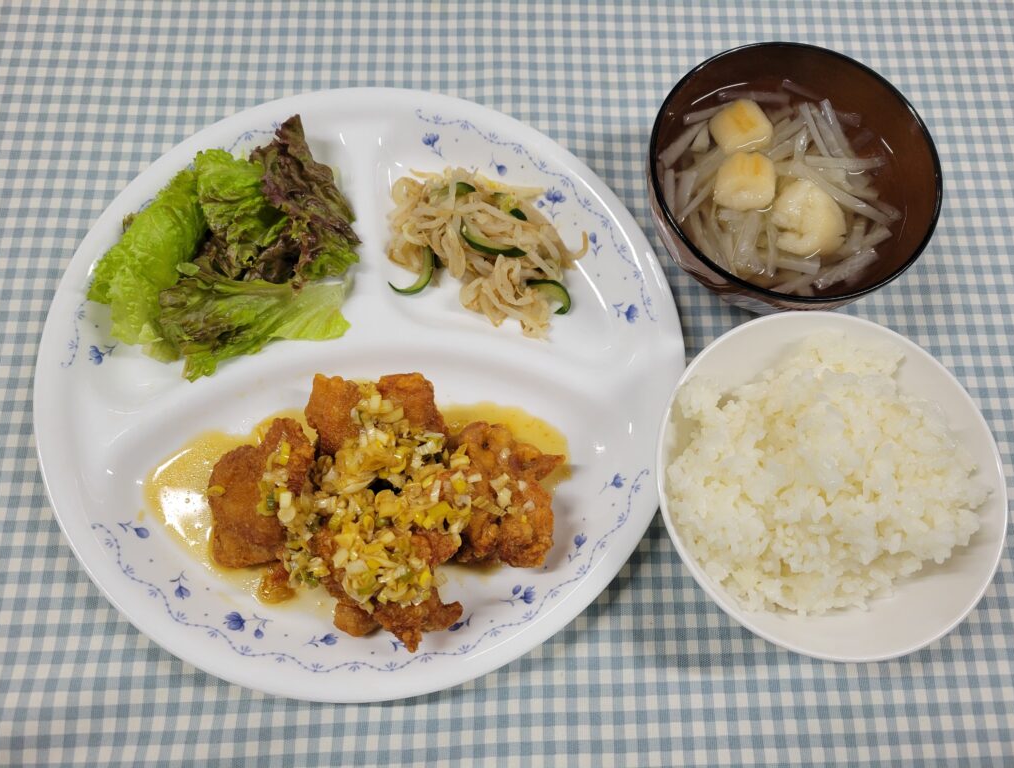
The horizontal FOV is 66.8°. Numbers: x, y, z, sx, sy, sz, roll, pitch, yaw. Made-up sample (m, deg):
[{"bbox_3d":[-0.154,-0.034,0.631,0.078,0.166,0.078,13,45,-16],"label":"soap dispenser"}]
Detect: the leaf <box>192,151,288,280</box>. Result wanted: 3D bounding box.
[{"bbox_3d":[-0.112,-0.074,0.322,0.039,0.028,0.062,-29,77,-10],"label":"leaf"}]

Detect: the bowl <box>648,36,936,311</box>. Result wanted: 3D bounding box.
[{"bbox_3d":[0.108,-0.073,0.321,0.110,0.067,0.110,1,73,-2],"label":"bowl"}]

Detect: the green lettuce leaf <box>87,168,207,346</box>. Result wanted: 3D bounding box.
[{"bbox_3d":[-0.145,-0.056,0.316,0.040,0.030,0.075,17,74,3],"label":"green lettuce leaf"}]

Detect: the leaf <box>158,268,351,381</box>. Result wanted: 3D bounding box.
[{"bbox_3d":[-0.103,-0.031,0.314,0.073,0.025,0.045,-16,75,-7],"label":"leaf"}]

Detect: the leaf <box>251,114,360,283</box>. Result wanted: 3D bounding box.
[{"bbox_3d":[-0.086,-0.080,0.324,0.036,0.029,0.070,-22,76,-8],"label":"leaf"}]

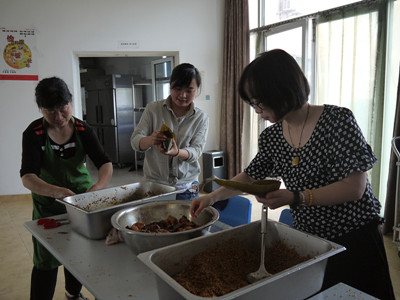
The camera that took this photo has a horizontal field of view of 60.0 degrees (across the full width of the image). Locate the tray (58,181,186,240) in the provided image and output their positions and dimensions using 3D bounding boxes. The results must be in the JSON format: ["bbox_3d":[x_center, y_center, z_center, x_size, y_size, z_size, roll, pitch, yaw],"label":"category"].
[{"bbox_3d":[-0.374,0.284,1.710,0.325,0.150,0.530,8,13,44],"label":"tray"}]

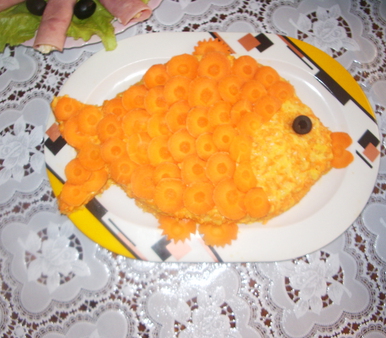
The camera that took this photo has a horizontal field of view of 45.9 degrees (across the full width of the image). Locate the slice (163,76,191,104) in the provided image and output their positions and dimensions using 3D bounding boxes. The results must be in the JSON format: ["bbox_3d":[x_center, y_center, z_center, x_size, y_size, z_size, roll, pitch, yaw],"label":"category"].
[{"bbox_3d":[-0.015,-0.080,0.464,0.029,0.004,0.030,0,77,-1],"label":"slice"}]

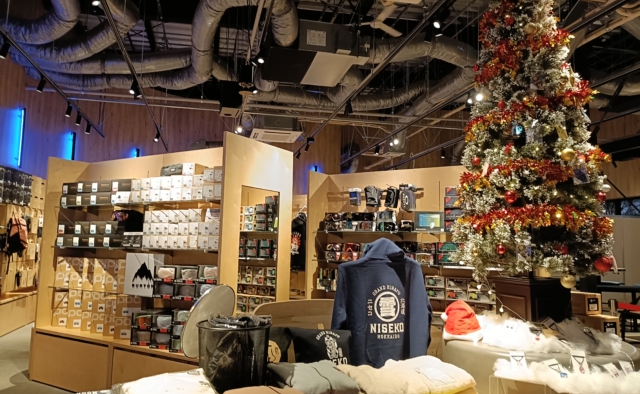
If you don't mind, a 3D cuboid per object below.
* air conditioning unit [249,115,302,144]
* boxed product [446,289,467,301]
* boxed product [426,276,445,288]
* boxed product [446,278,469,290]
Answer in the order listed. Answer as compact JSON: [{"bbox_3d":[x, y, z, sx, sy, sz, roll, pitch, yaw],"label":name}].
[{"bbox_3d":[-0.890,-1.366,9.311,0.950,0.300,0.950,2,-6,-14],"label":"air conditioning unit"},{"bbox_3d":[1.415,1.002,4.730,0.199,0.111,0.120,-2,-7,31],"label":"boxed product"},{"bbox_3d":[1.230,0.896,4.853,0.199,0.108,0.120,-2,-7,31],"label":"boxed product"},{"bbox_3d":[1.417,0.892,4.742,0.199,0.109,0.120,-2,-7,31],"label":"boxed product"}]

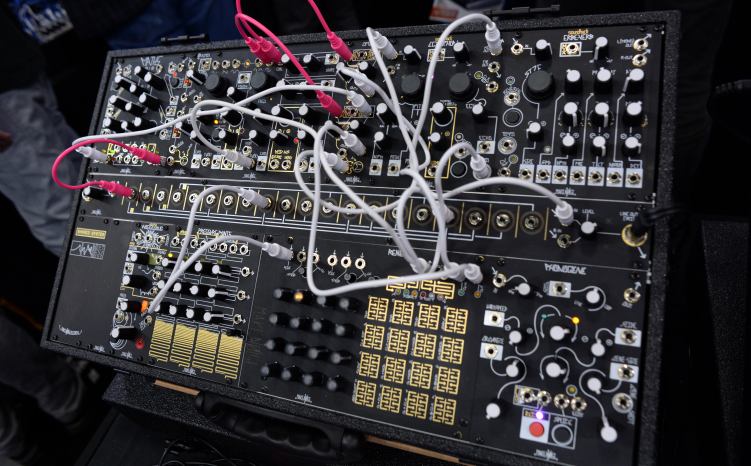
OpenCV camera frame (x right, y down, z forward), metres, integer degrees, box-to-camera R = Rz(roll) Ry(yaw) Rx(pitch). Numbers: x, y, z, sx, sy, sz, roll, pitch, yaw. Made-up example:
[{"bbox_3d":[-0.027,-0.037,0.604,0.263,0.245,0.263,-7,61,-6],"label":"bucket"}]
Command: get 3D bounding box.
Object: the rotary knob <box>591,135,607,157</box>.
[{"bbox_3d":[0.153,-0.060,0.343,0.011,0.014,0.011,-4,77,20],"label":"rotary knob"}]

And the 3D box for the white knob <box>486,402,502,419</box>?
[{"bbox_3d":[0.078,0.116,0.329,0.012,0.017,0.013,-4,78,20],"label":"white knob"}]

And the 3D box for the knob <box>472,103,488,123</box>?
[{"bbox_3d":[0.078,-0.090,0.373,0.012,0.015,0.013,-4,78,20],"label":"knob"}]

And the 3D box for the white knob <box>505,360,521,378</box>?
[{"bbox_3d":[0.091,0.090,0.331,0.011,0.014,0.012,-4,78,20],"label":"white knob"}]

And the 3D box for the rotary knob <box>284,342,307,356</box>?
[{"bbox_3d":[-0.064,0.091,0.396,0.012,0.015,0.011,-4,78,20],"label":"rotary knob"}]

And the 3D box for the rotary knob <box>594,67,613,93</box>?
[{"bbox_3d":[0.159,-0.106,0.349,0.012,0.017,0.013,-4,78,20],"label":"rotary knob"}]

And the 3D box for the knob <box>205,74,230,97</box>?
[{"bbox_3d":[-0.151,-0.141,0.478,0.019,0.015,0.018,-13,74,19],"label":"knob"}]

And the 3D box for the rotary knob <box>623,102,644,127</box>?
[{"bbox_3d":[0.175,-0.081,0.339,0.012,0.015,0.013,-4,77,20],"label":"rotary knob"}]

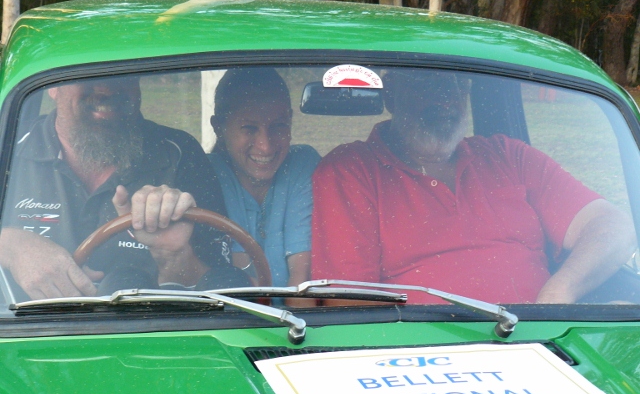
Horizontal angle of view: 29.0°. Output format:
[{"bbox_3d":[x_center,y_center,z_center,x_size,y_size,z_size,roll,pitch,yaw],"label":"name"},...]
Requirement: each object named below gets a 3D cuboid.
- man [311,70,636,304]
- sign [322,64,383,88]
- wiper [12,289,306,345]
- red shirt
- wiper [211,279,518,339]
[{"bbox_3d":[0.327,0.202,2.620,0.650,1.000,0.800,-1,10,-12],"label":"man"},{"bbox_3d":[0.061,-0.229,2.330,0.110,0.053,0.005,-1,-28,-12],"label":"sign"},{"bbox_3d":[-0.274,0.203,2.090,0.490,0.075,0.100,0,10,-4],"label":"wiper"},{"bbox_3d":[0.296,0.104,2.710,0.580,0.530,0.380,-1,10,-12],"label":"red shirt"},{"bbox_3d":[0.078,0.192,2.130,0.520,0.075,0.100,-1,10,-9],"label":"wiper"}]

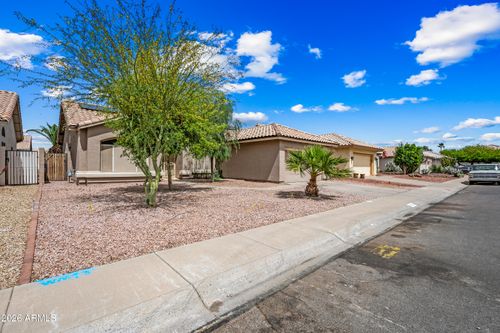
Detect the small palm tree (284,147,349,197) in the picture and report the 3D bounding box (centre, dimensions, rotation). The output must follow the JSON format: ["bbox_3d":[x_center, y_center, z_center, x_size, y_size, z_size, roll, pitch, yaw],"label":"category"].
[{"bbox_3d":[2.750,0.160,8.950,2.500,2.100,2.400,0,0,0],"label":"small palm tree"}]

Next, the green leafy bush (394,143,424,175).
[{"bbox_3d":[19.300,-0.950,27.000,3.700,4.000,3.700,0,0,0],"label":"green leafy bush"}]

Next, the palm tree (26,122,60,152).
[{"bbox_3d":[-22.200,-1.850,25.200,4.600,5.800,4.600,0,0,0],"label":"palm tree"}]

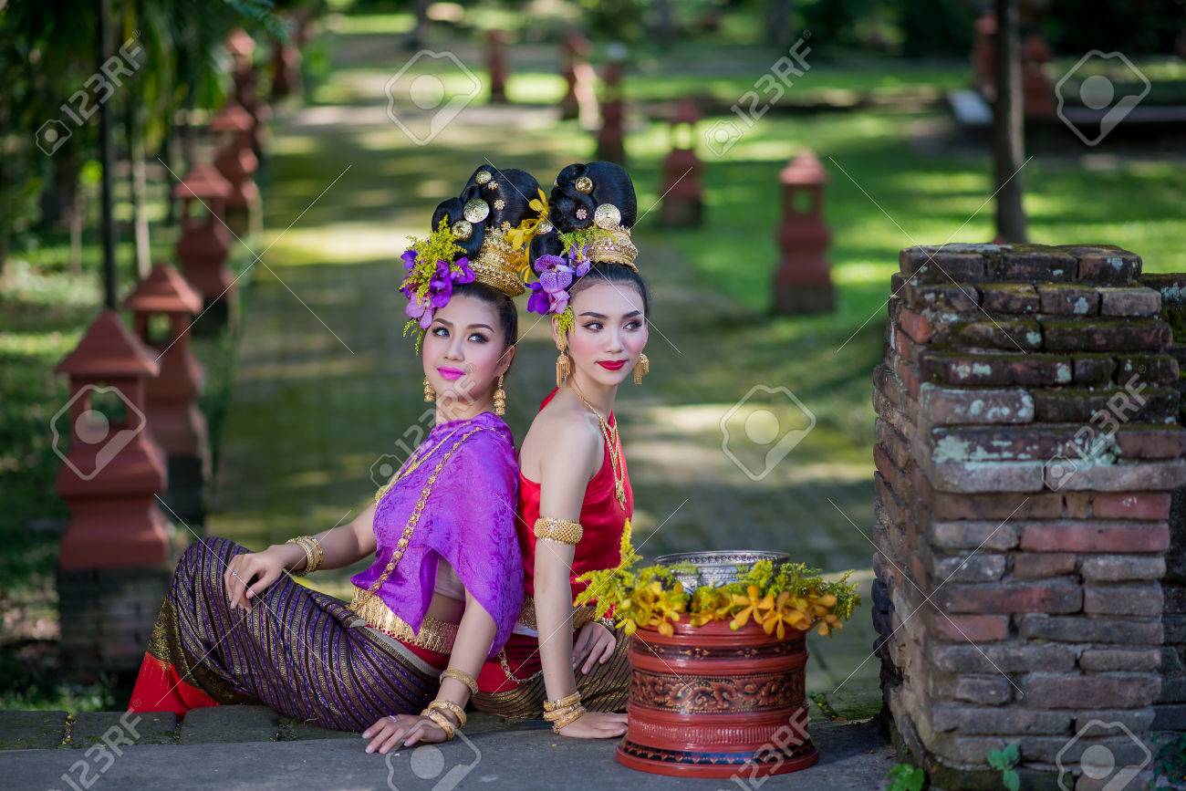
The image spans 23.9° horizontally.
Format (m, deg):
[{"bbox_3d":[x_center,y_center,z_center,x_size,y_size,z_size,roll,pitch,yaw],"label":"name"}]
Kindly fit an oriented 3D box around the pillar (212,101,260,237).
[{"bbox_3d":[-2.887,-1.831,22.632,0.340,1.085,0.340,0,7,0],"label":"pillar"}]

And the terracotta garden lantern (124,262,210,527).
[{"bbox_3d":[-1.867,-0.015,12.282,0.330,1.146,0.330,0,7,0],"label":"terracotta garden lantern"}]

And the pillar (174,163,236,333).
[{"bbox_3d":[-2.426,-0.921,17.480,0.340,1.053,0.340,0,7,0],"label":"pillar"}]

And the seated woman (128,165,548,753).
[{"bbox_3d":[-0.430,0.095,4.820,0.670,0.950,0.500,-4,8,-28],"label":"seated woman"}]

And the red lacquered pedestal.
[{"bbox_3d":[0.201,0.457,4.503,0.327,0.255,0.327,0,7,0],"label":"red lacquered pedestal"}]

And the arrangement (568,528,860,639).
[{"bbox_3d":[0.198,0.300,4.480,0.450,0.140,0.350,0,7,0],"label":"arrangement"}]

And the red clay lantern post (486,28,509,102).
[{"bbox_3d":[-1.044,-3.581,30.500,0.280,0.800,0.280,0,5,-6],"label":"red clay lantern post"}]

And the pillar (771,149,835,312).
[{"bbox_3d":[1.330,-1.041,17.664,0.365,1.016,0.365,0,7,0],"label":"pillar"}]

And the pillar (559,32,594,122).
[{"bbox_3d":[-0.161,-2.997,26.300,0.310,0.820,0.310,0,5,-6],"label":"pillar"}]

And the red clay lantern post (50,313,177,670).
[{"bbox_3d":[-1.572,0.306,9.200,0.330,1.179,0.330,0,7,0],"label":"red clay lantern post"}]

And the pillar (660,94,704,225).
[{"bbox_3d":[0.736,-1.937,23.276,0.365,1.070,0.365,0,7,0],"label":"pillar"}]

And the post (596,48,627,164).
[{"bbox_3d":[0.141,-2.217,21.800,0.290,0.830,0.290,0,5,-6],"label":"post"}]

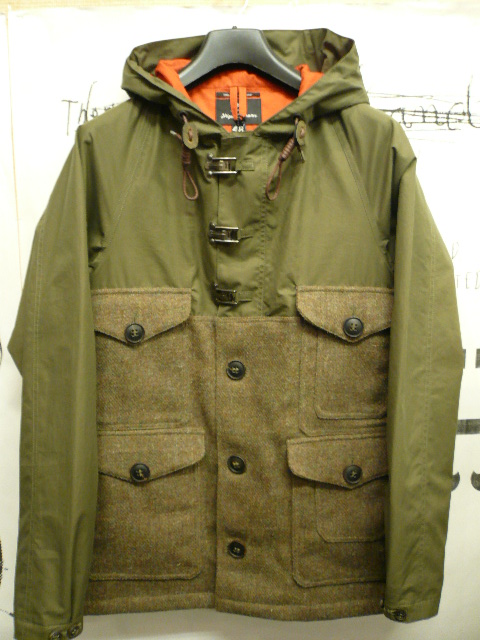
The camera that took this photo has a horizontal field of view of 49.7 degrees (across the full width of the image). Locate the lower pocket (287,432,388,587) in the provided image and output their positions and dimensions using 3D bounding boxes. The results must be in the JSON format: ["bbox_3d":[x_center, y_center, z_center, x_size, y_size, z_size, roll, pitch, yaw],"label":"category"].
[{"bbox_3d":[0.156,0.280,0.765,0.171,0.226,0.022,-1,9,-6],"label":"lower pocket"}]

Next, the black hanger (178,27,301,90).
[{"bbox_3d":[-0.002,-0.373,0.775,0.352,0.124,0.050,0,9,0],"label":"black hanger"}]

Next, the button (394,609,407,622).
[{"bbox_3d":[0.246,0.454,0.795,0.019,0.020,0.008,-2,9,-10],"label":"button"}]

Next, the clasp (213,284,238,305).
[{"bbox_3d":[-0.021,-0.036,0.733,0.035,0.028,0.011,0,9,0],"label":"clasp"}]

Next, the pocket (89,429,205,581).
[{"bbox_3d":[-0.143,0.274,0.770,0.181,0.225,0.022,1,9,6],"label":"pocket"}]

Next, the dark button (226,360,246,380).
[{"bbox_3d":[-0.005,0.072,0.742,0.027,0.027,0.007,0,9,0],"label":"dark button"}]

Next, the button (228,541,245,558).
[{"bbox_3d":[-0.005,0.350,0.790,0.026,0.027,0.007,0,9,0],"label":"button"}]

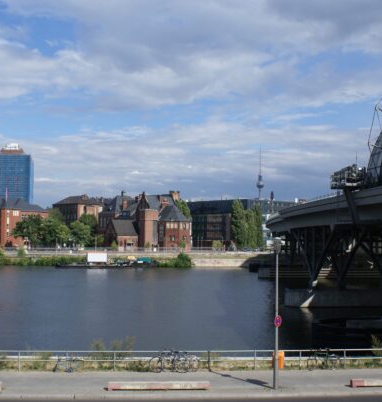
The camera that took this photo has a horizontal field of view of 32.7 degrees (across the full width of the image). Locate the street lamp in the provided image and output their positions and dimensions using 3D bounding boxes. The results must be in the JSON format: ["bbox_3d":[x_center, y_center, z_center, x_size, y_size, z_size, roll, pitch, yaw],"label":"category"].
[{"bbox_3d":[3.260,4.209,24.540,0.340,5.650,0.340,1,-3,0],"label":"street lamp"}]

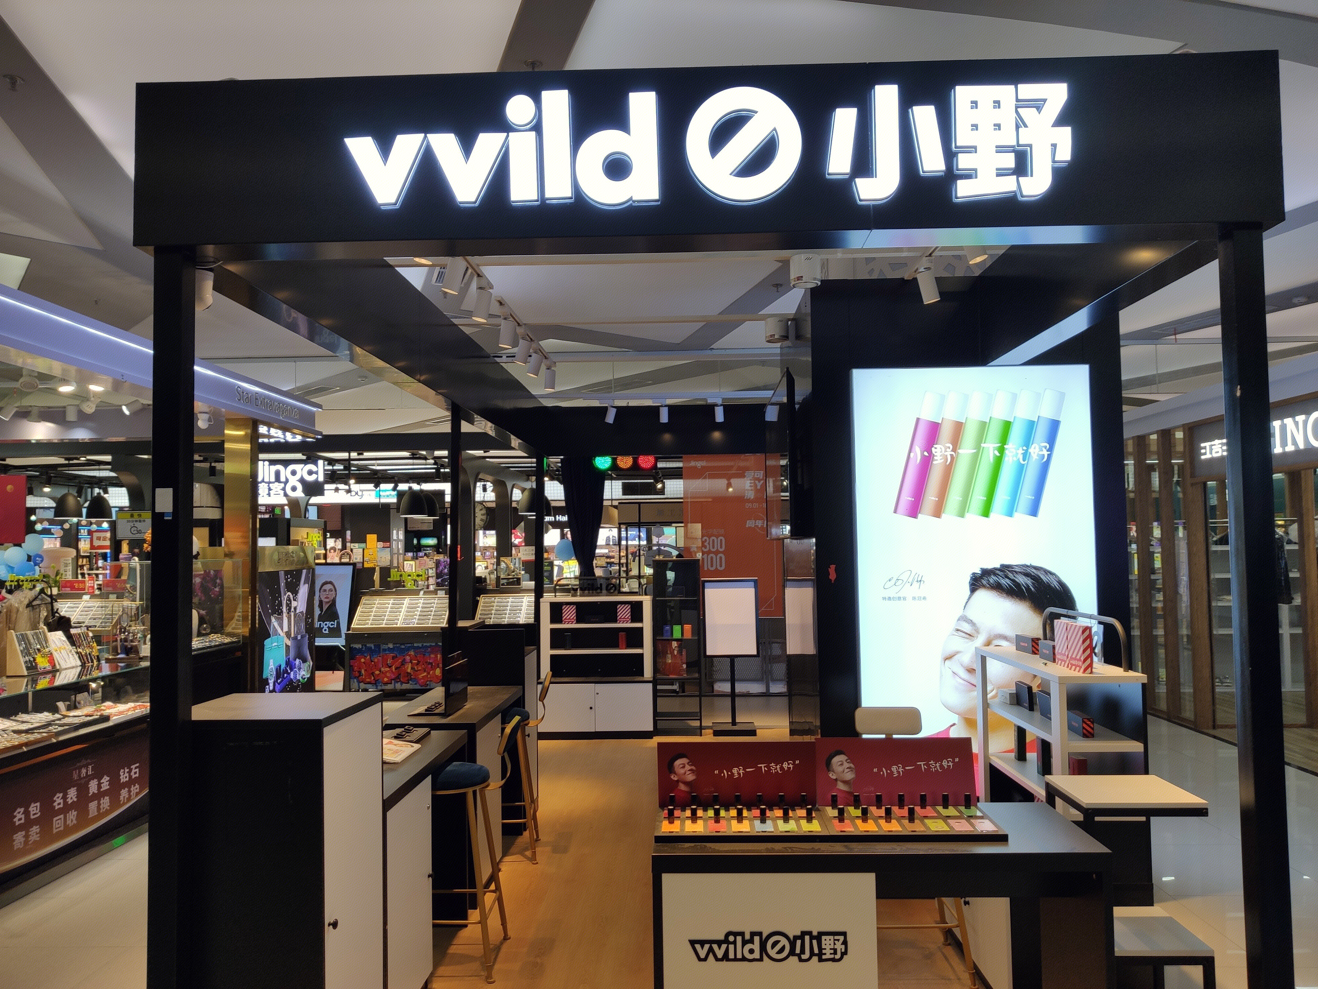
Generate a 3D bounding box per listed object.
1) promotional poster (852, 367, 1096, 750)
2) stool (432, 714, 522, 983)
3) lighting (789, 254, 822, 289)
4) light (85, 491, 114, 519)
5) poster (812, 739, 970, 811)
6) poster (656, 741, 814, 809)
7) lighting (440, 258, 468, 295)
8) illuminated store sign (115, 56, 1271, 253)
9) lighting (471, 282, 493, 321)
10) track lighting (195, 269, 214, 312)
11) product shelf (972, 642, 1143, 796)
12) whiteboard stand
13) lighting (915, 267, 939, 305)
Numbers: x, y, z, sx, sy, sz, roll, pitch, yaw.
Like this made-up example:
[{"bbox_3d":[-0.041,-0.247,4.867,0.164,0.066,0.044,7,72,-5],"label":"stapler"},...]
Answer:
[{"bbox_3d":[1.451,0.382,4.548,1.071,1.940,0.080,-1,-3,2],"label":"promotional poster"},{"bbox_3d":[-0.795,1.383,3.998,0.529,0.971,0.458,-1,-3,-1],"label":"stool"},{"bbox_3d":[0.632,-0.964,4.279,0.135,0.125,0.135,-1,-3,2],"label":"lighting"},{"bbox_3d":[-7.481,0.151,13.233,0.325,0.335,0.325,-1,-3,2],"label":"light"},{"bbox_3d":[0.687,0.798,2.862,0.449,0.190,0.025,-1,-13,2],"label":"poster"},{"bbox_3d":[0.239,0.850,3.005,0.476,0.195,0.012,-1,-15,2],"label":"poster"},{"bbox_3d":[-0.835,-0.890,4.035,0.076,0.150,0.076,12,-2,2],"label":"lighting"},{"bbox_3d":[0.102,-0.862,2.539,2.879,0.427,0.150,-1,-3,2],"label":"illuminated store sign"},{"bbox_3d":[-0.795,-0.869,4.455,0.080,0.180,0.082,-1,-3,2],"label":"lighting"},{"bbox_3d":[-1.239,-0.552,2.674,0.080,0.120,0.080,-1,-3,2],"label":"track lighting"},{"bbox_3d":[1.413,0.916,3.530,0.281,0.656,0.845,-1,-3,2],"label":"product shelf"},{"bbox_3d":[0.589,1.317,8.151,0.461,1.253,0.260,-1,-3,2],"label":"whiteboard stand"},{"bbox_3d":[1.161,-0.899,4.277,0.074,0.150,0.074,-11,-3,1],"label":"lighting"}]

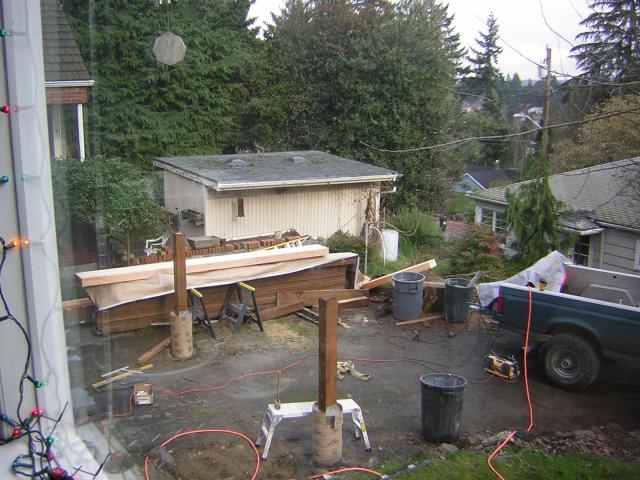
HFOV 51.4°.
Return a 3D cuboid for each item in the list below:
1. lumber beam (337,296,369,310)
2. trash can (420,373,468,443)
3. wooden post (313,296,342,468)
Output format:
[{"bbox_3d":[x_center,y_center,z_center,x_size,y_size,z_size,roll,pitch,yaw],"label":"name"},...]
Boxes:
[{"bbox_3d":[0.510,1.198,12.286,0.760,0.130,0.140,-5,11,-27],"label":"lumber beam"},{"bbox_3d":[1.443,1.946,7.718,0.540,0.675,0.540,0,10,0],"label":"trash can"},{"bbox_3d":[0.088,1.416,6.587,0.310,1.730,0.310,-6,12,-30],"label":"wooden post"}]

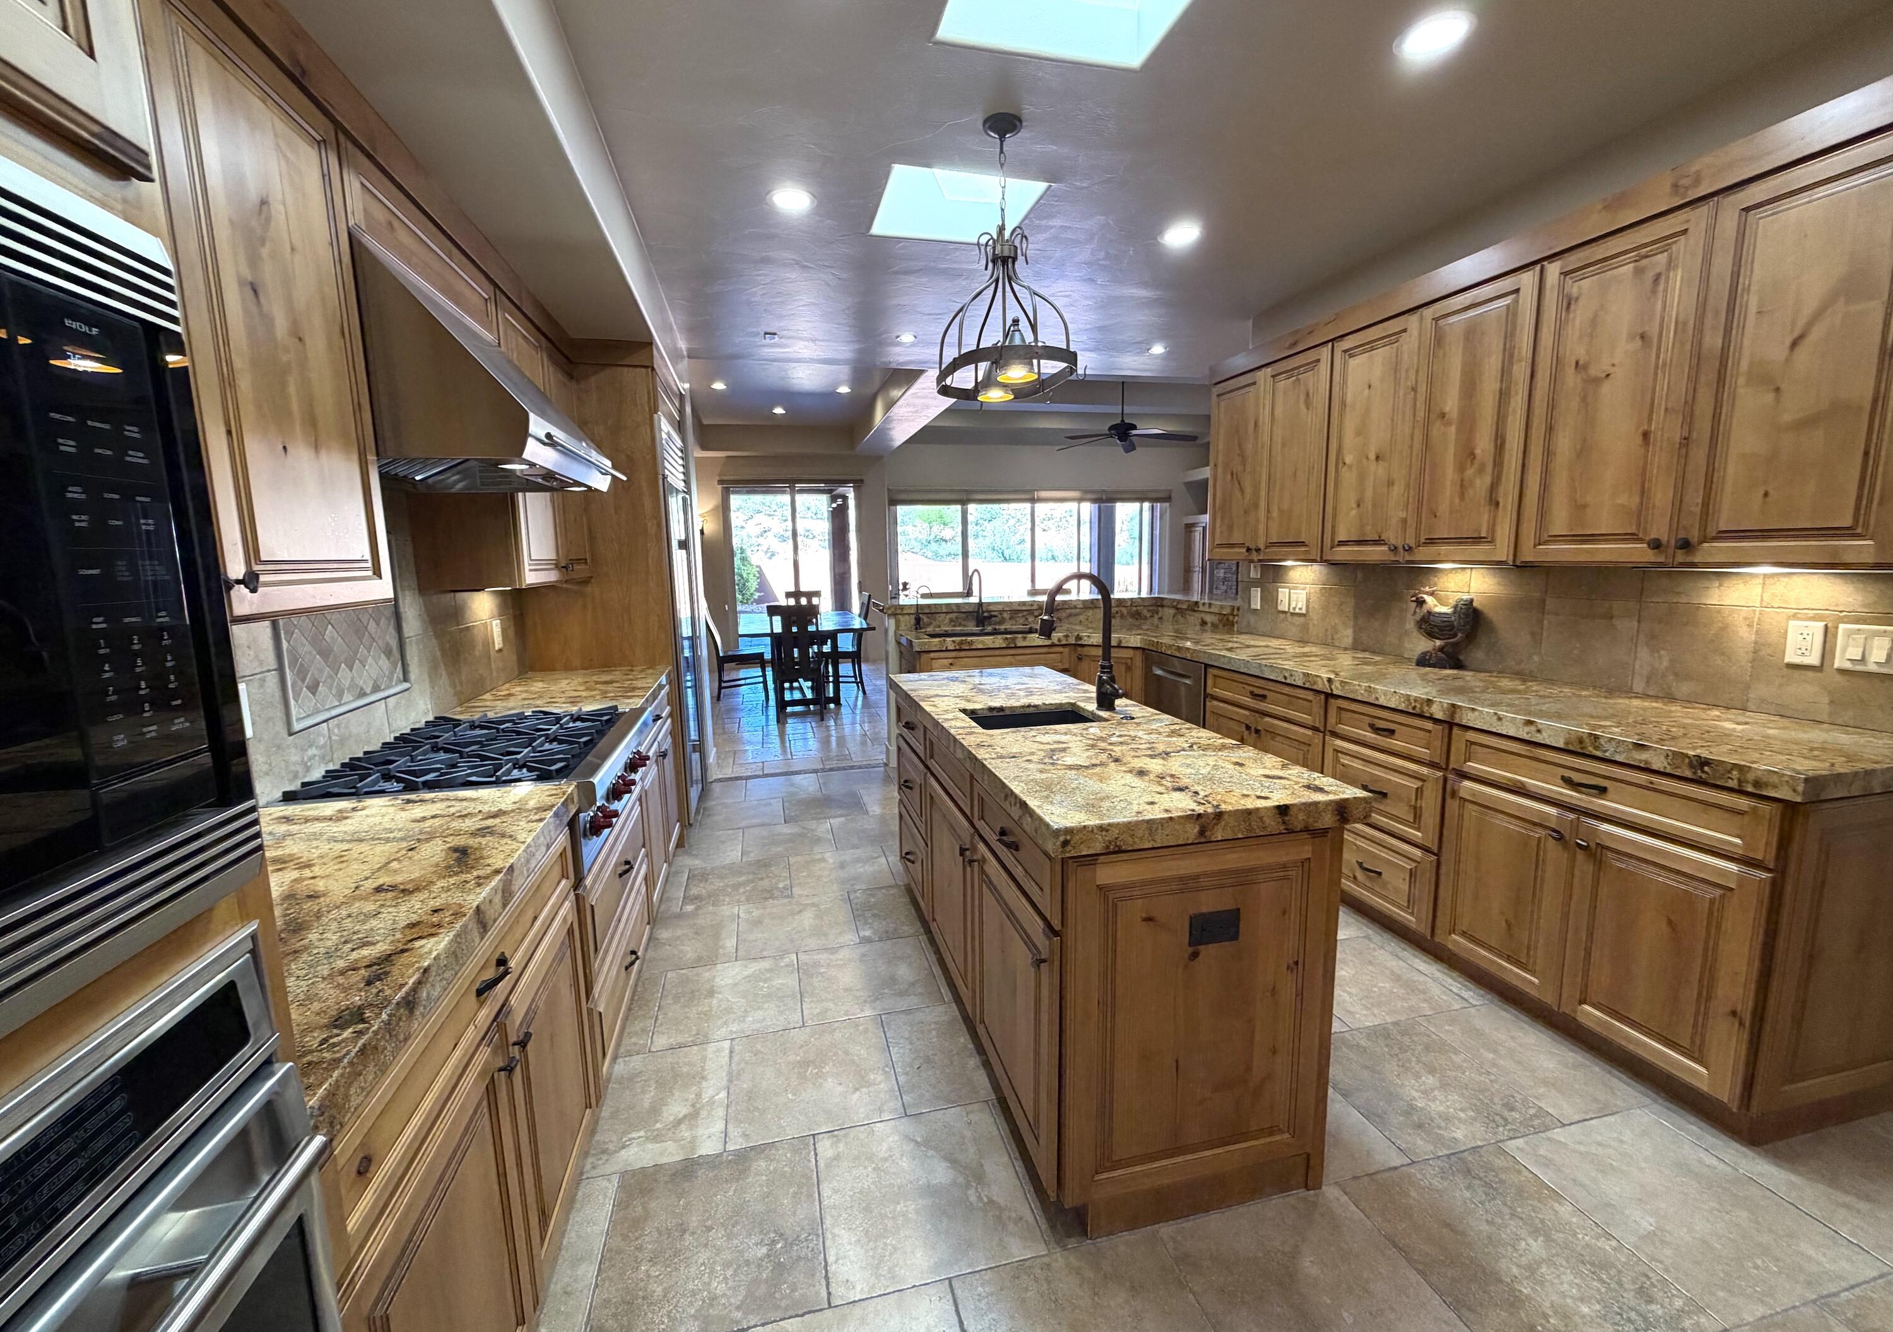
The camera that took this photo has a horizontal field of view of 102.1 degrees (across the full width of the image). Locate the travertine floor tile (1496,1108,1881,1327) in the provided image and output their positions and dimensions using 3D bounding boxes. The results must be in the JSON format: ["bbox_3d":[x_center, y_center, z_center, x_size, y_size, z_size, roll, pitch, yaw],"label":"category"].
[{"bbox_3d":[1.601,1.178,1.677,0.450,0.012,0.450,-3,8,-13],"label":"travertine floor tile"}]

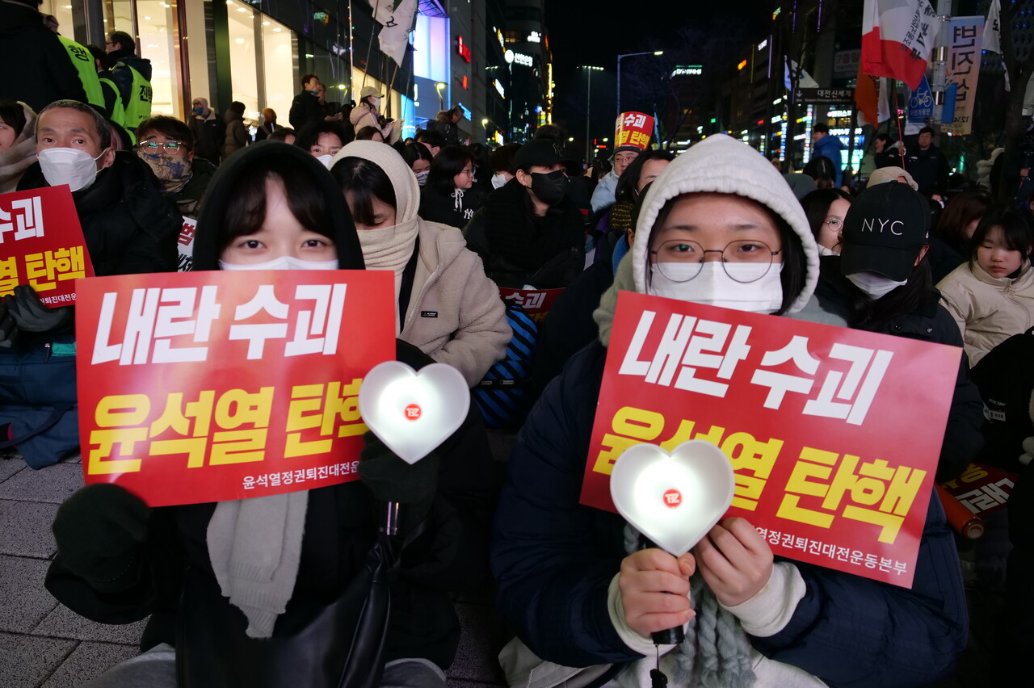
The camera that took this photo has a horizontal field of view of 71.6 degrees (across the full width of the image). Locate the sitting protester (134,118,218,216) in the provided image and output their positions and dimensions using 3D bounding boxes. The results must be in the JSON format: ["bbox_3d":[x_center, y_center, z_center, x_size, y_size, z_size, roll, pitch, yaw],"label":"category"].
[{"bbox_3d":[-1.103,-0.233,2.302,0.550,0.980,0.600,0,12,-5],"label":"sitting protester"}]

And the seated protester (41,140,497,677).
[{"bbox_3d":[-0.320,0.182,0.895,0.620,0.870,0.580,0,12,0],"label":"seated protester"}]

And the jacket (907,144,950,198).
[{"bbox_3d":[4.403,-1.809,7.700,0.490,0.740,0.300,9,14,37],"label":"jacket"}]

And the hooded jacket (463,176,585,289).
[{"bbox_3d":[0.023,-0.281,2.450,0.530,0.600,0.400,-2,14,-12],"label":"hooded jacket"}]

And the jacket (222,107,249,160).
[{"bbox_3d":[-3.809,-2.793,9.700,0.360,0.880,0.460,-6,15,-27],"label":"jacket"}]

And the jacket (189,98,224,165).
[{"bbox_3d":[-4.511,-3.104,10.480,0.550,0.920,0.360,0,10,-6],"label":"jacket"}]

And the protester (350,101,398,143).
[{"bbox_3d":[-1.560,-2.017,7.800,0.450,1.600,0.500,1,12,2],"label":"protester"}]

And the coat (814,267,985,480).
[{"bbox_3d":[0.799,0.106,1.520,0.470,0.540,0.360,8,14,32],"label":"coat"}]

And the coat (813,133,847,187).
[{"bbox_3d":[3.755,-2.127,8.600,0.360,0.800,0.470,4,12,18],"label":"coat"}]

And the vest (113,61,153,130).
[{"bbox_3d":[-2.999,-1.929,5.550,0.320,0.570,0.460,2,14,5],"label":"vest"}]

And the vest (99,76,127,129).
[{"bbox_3d":[-3.025,-1.753,5.300,0.320,0.560,0.450,-7,12,10],"label":"vest"}]

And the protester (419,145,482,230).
[{"bbox_3d":[-0.308,-0.534,3.617,0.500,0.930,0.600,-5,13,-24],"label":"protester"}]

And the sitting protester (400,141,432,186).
[{"bbox_3d":[-0.530,-0.595,3.750,0.520,0.860,0.600,0,14,-3],"label":"sitting protester"}]

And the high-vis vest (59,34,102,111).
[{"bbox_3d":[-3.015,-1.825,4.800,0.320,0.570,0.480,-9,8,27],"label":"high-vis vest"}]

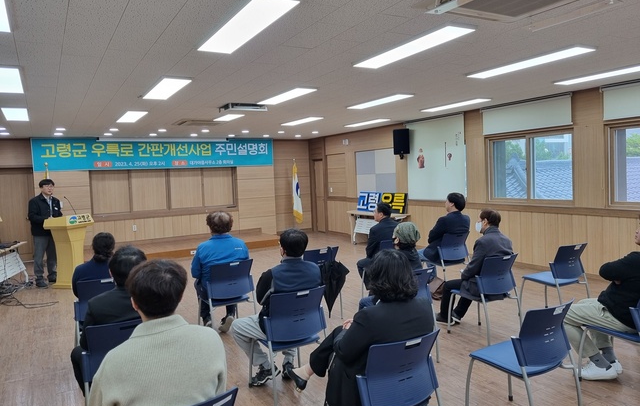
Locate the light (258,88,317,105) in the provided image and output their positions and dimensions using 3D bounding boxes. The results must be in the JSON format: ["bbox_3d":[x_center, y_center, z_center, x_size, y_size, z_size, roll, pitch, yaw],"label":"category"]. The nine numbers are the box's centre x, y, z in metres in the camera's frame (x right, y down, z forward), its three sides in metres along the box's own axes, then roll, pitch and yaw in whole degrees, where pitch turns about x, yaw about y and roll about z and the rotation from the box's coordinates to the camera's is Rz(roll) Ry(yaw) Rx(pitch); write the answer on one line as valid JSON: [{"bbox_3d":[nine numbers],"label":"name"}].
[{"bbox_3d":[-0.442,-1.351,6.180,0.310,0.050,1.240,-4,3,-30],"label":"light"}]

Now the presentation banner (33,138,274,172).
[{"bbox_3d":[-3.755,-1.206,11.772,5.670,0.720,0.020,-4,4,-29],"label":"presentation banner"}]

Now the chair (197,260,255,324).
[{"bbox_3d":[-0.911,0.942,4.721,0.480,0.780,0.530,-4,3,-30],"label":"chair"}]

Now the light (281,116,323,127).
[{"bbox_3d":[-0.328,-1.529,8.957,0.280,0.050,1.250,-4,4,-29],"label":"light"}]

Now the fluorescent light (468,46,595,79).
[{"bbox_3d":[2.050,-1.381,4.839,0.310,0.050,1.240,-4,3,-30],"label":"fluorescent light"}]

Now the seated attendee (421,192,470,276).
[{"bbox_3d":[1.637,0.516,6.573,0.570,1.300,0.680,-4,4,-35],"label":"seated attendee"}]

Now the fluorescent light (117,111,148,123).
[{"bbox_3d":[-2.824,-1.312,7.242,0.284,0.050,1.240,-4,3,-30],"label":"fluorescent light"}]

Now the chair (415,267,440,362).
[{"bbox_3d":[0.639,0.890,3.904,0.470,0.800,0.540,-4,3,-30],"label":"chair"}]

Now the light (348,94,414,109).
[{"bbox_3d":[0.847,-1.442,6.943,0.310,0.050,1.240,-4,3,-30],"label":"light"}]

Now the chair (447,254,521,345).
[{"bbox_3d":[1.532,0.856,4.509,0.480,0.780,0.530,-4,3,-30],"label":"chair"}]

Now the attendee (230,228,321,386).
[{"bbox_3d":[-0.347,0.794,3.638,0.620,1.230,0.660,-4,4,-29],"label":"attendee"}]

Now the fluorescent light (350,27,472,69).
[{"bbox_3d":[0.731,-1.304,4.029,0.284,0.050,1.240,-4,3,-30],"label":"fluorescent light"}]

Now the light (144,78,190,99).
[{"bbox_3d":[-1.696,-1.265,5.281,0.284,0.050,1.240,-4,3,-30],"label":"light"}]

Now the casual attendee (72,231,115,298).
[{"bbox_3d":[-1.861,0.801,4.129,0.490,1.160,0.700,-4,3,-30],"label":"casual attendee"}]

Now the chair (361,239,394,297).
[{"bbox_3d":[0.830,0.827,6.063,0.490,0.800,0.530,-4,4,-29],"label":"chair"}]

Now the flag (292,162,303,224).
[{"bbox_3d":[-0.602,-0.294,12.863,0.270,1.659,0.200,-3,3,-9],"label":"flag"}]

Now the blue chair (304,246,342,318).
[{"bbox_3d":[-0.101,0.897,5.447,0.490,0.800,0.530,-4,4,-29],"label":"blue chair"}]

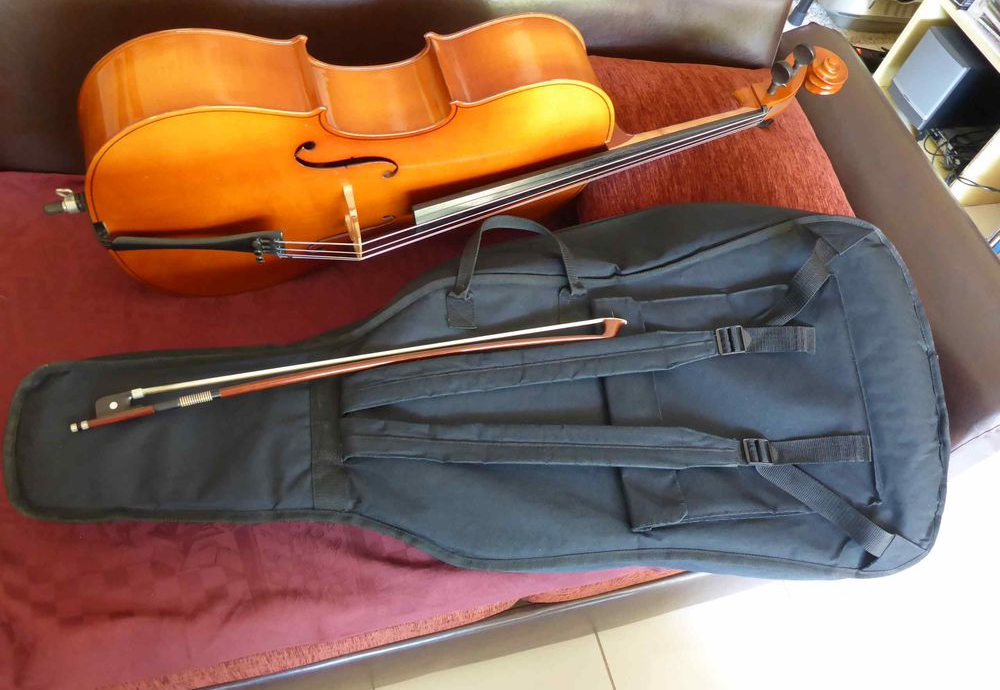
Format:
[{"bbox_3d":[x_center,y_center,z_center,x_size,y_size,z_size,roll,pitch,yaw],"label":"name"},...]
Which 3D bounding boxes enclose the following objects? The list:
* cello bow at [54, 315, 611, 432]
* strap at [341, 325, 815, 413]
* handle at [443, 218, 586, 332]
[{"bbox_3d":[-0.169,0.026,1.056,0.721,0.014,0.043,-10,60,-13],"label":"cello bow"},{"bbox_3d":[0.128,0.019,1.125,0.680,0.029,0.075,-6,59,-12],"label":"strap"},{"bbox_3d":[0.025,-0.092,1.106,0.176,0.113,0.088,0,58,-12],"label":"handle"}]

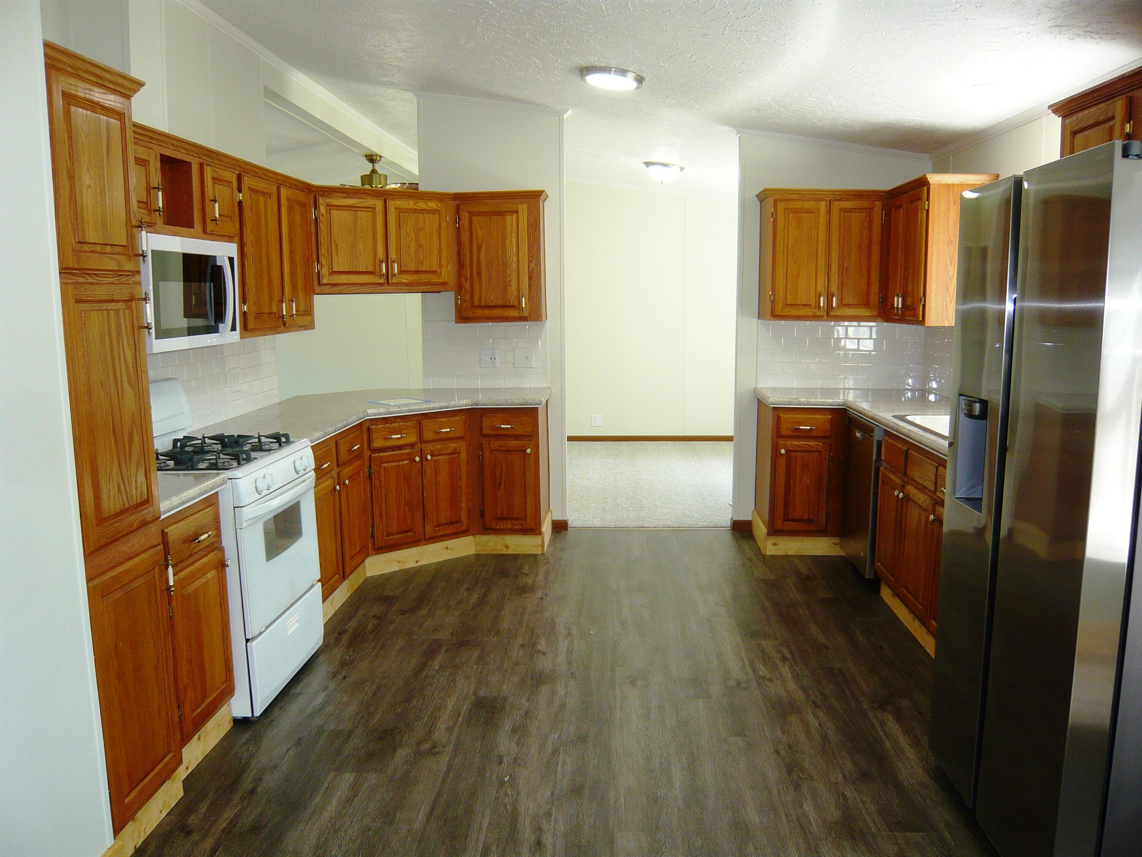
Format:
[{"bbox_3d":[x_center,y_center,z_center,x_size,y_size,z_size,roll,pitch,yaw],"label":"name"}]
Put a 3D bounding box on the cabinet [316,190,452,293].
[{"bbox_3d":[-1.122,-1.055,5.243,0.940,0.575,0.340,-8,11,-42],"label":"cabinet"}]

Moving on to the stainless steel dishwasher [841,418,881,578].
[{"bbox_3d":[1.806,0.345,4.892,0.599,0.812,0.594,0,8,3],"label":"stainless steel dishwasher"}]

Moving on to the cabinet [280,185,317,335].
[{"bbox_3d":[-1.500,-0.824,4.539,0.337,0.673,0.426,0,8,3],"label":"cabinet"}]

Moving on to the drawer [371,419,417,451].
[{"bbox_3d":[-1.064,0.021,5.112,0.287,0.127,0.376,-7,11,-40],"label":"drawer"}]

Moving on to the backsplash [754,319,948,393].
[{"bbox_3d":[1.657,-0.430,5.502,1.020,0.432,0.446,0,8,3],"label":"backsplash"}]

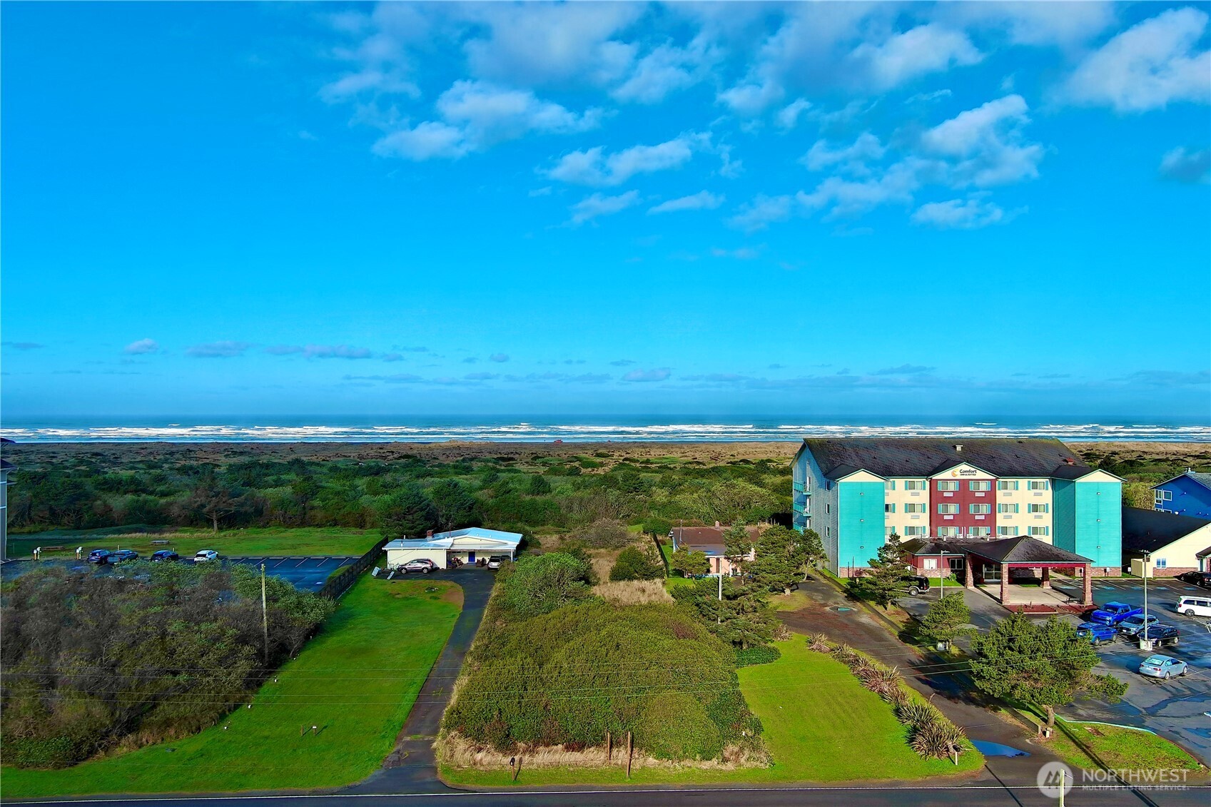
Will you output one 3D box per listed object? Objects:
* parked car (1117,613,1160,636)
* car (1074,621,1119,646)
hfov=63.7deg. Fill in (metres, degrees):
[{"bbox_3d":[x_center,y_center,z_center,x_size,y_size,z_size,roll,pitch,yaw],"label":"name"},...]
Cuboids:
[{"bbox_3d":[48.253,19.864,88.339,4.700,1.650,1.830,0,-1,-32],"label":"parked car"},{"bbox_3d":[42.595,19.846,84.591,4.350,1.620,1.800,0,-1,-32],"label":"car"}]

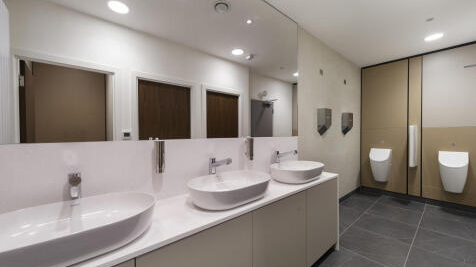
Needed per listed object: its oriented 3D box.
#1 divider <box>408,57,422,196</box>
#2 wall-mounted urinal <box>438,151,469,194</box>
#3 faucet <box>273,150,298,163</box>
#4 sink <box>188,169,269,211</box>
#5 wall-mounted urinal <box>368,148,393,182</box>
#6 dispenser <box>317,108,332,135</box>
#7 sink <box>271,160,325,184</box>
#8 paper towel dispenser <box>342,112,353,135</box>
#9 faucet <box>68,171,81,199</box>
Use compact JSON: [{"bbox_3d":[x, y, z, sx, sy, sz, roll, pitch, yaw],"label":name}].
[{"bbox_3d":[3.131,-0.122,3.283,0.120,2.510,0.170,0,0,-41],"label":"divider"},{"bbox_3d":[3.357,0.612,2.877,0.320,0.635,0.320,0,0,-41],"label":"wall-mounted urinal"},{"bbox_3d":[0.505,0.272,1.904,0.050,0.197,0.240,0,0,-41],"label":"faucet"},{"bbox_3d":[-0.032,0.370,1.267,0.615,0.115,0.390,0,0,-41],"label":"sink"},{"bbox_3d":[2.742,0.612,3.575,0.320,0.630,0.320,0,0,-41],"label":"wall-mounted urinal"},{"bbox_3d":[1.249,-0.164,2.651,0.240,0.388,0.100,0,0,-41],"label":"dispenser"},{"bbox_3d":[0.586,0.369,1.811,0.613,0.115,0.390,0,0,-41],"label":"sink"},{"bbox_3d":[1.940,-0.168,3.260,0.240,0.393,0.100,0,0,-41],"label":"paper towel dispenser"},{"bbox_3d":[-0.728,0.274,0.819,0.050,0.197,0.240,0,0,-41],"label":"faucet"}]

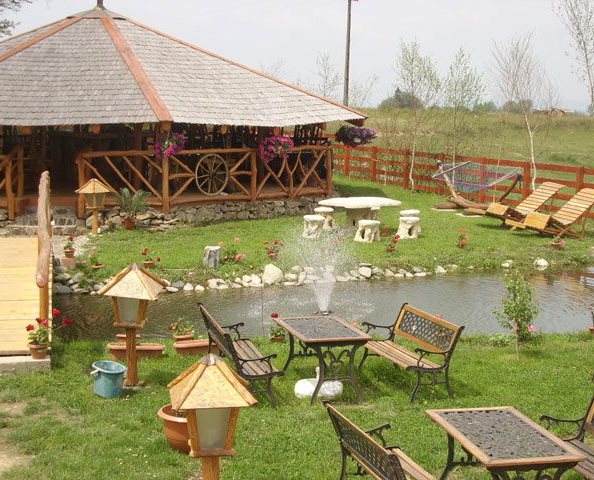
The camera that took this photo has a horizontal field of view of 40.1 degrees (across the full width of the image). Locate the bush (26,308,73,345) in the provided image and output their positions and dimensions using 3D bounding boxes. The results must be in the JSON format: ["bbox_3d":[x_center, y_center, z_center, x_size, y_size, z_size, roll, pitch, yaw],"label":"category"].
[{"bbox_3d":[-2.894,1.009,9.493,0.500,0.410,0.420,1,8,0],"label":"bush"}]

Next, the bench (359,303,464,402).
[{"bbox_3d":[1.219,1.210,9.089,0.630,0.770,1.280,-1,8,-21],"label":"bench"}]

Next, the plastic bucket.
[{"bbox_3d":[-1.947,1.463,8.413,0.340,0.280,0.340,1,8,0],"label":"plastic bucket"}]

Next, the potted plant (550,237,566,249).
[{"bbox_3d":[5.128,0.049,16.000,0.290,0.210,0.280,1,8,0],"label":"potted plant"}]

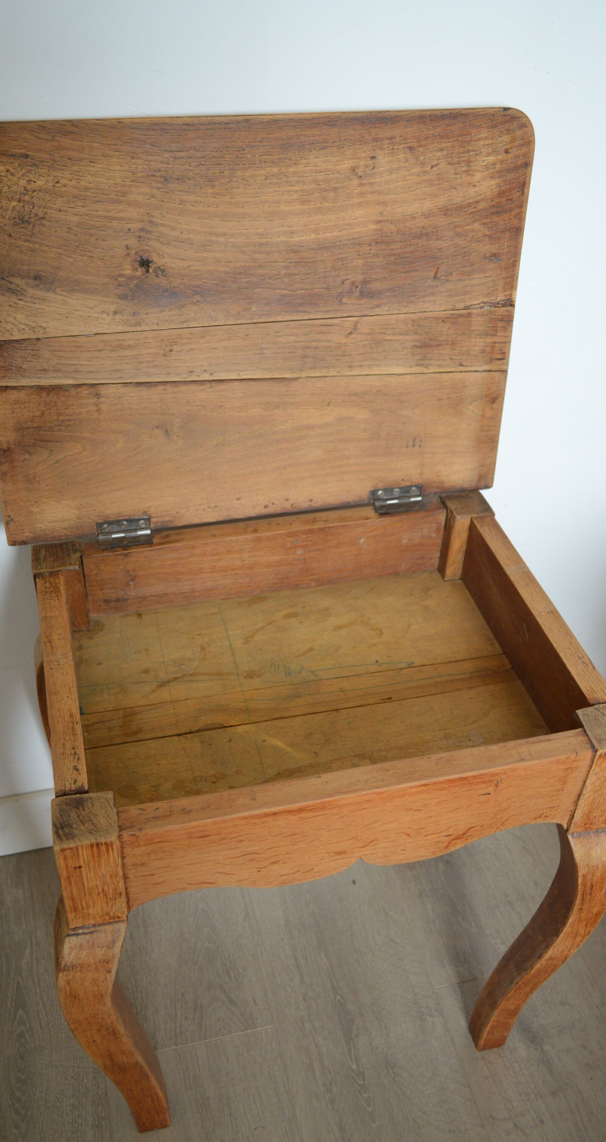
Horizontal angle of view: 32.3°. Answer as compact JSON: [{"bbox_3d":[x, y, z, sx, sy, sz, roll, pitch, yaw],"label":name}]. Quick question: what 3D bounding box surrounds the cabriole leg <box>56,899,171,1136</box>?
[{"bbox_3d":[-0.174,0.423,0.971,0.082,0.407,0.068,-7,40,-12],"label":"cabriole leg"}]

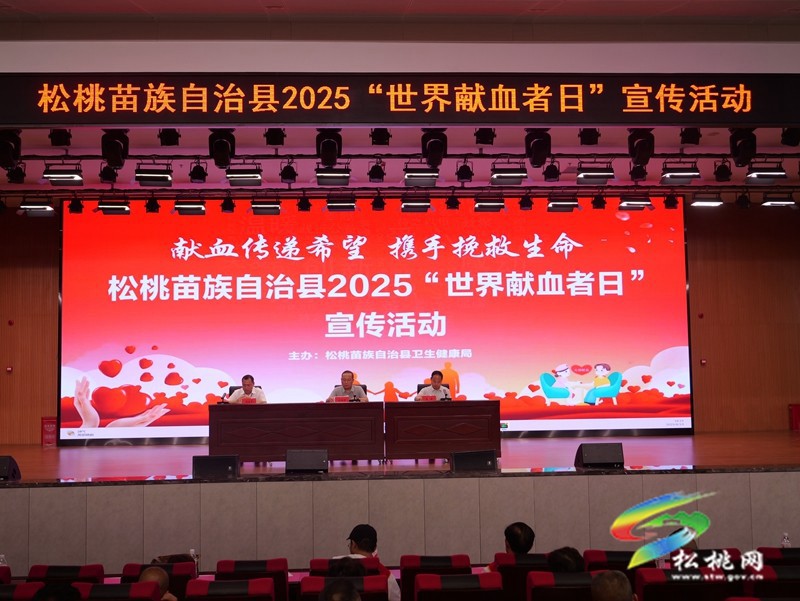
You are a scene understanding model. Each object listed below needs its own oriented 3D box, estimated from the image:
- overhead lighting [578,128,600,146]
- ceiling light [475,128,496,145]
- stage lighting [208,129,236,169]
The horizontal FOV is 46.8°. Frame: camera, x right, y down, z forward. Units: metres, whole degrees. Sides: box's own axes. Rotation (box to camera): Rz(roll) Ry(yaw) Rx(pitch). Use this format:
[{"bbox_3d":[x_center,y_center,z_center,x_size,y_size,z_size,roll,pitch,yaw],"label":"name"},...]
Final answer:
[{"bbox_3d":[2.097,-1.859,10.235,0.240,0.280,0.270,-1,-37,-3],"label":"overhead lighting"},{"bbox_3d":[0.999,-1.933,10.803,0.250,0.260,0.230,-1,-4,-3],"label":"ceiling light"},{"bbox_3d":[-2.053,-1.777,10.641,0.300,0.500,0.270,-1,-4,-3],"label":"stage lighting"}]

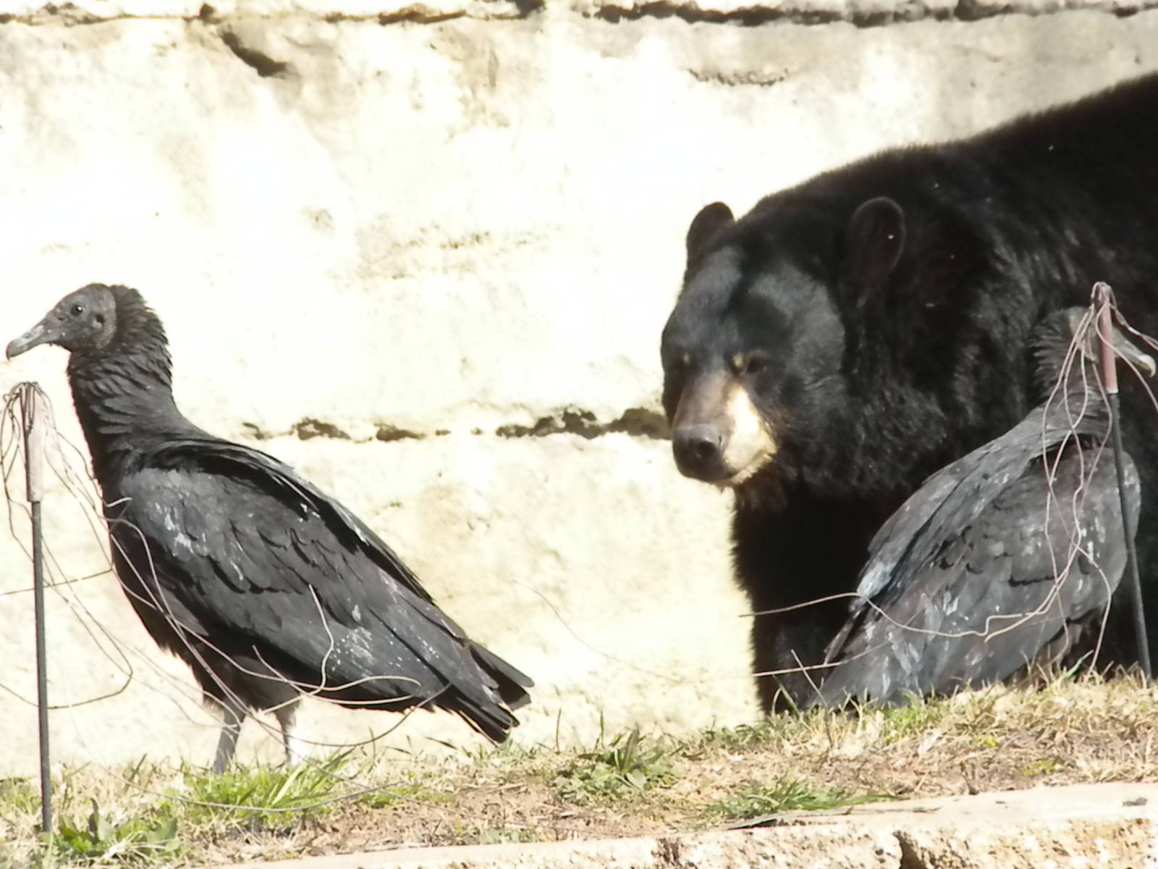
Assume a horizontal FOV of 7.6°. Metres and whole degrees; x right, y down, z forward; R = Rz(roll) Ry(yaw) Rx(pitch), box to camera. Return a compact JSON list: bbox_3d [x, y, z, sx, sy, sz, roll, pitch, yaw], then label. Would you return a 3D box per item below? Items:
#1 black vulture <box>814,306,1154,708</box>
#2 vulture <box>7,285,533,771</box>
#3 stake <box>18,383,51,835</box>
[{"bbox_3d":[0.402,0.079,8.600,0.420,0.420,0.210,-3,5,-35],"label":"black vulture"},{"bbox_3d":[-0.295,0.095,8.300,0.510,0.475,0.200,1,4,9],"label":"vulture"},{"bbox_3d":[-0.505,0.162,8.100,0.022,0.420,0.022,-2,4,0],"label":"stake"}]

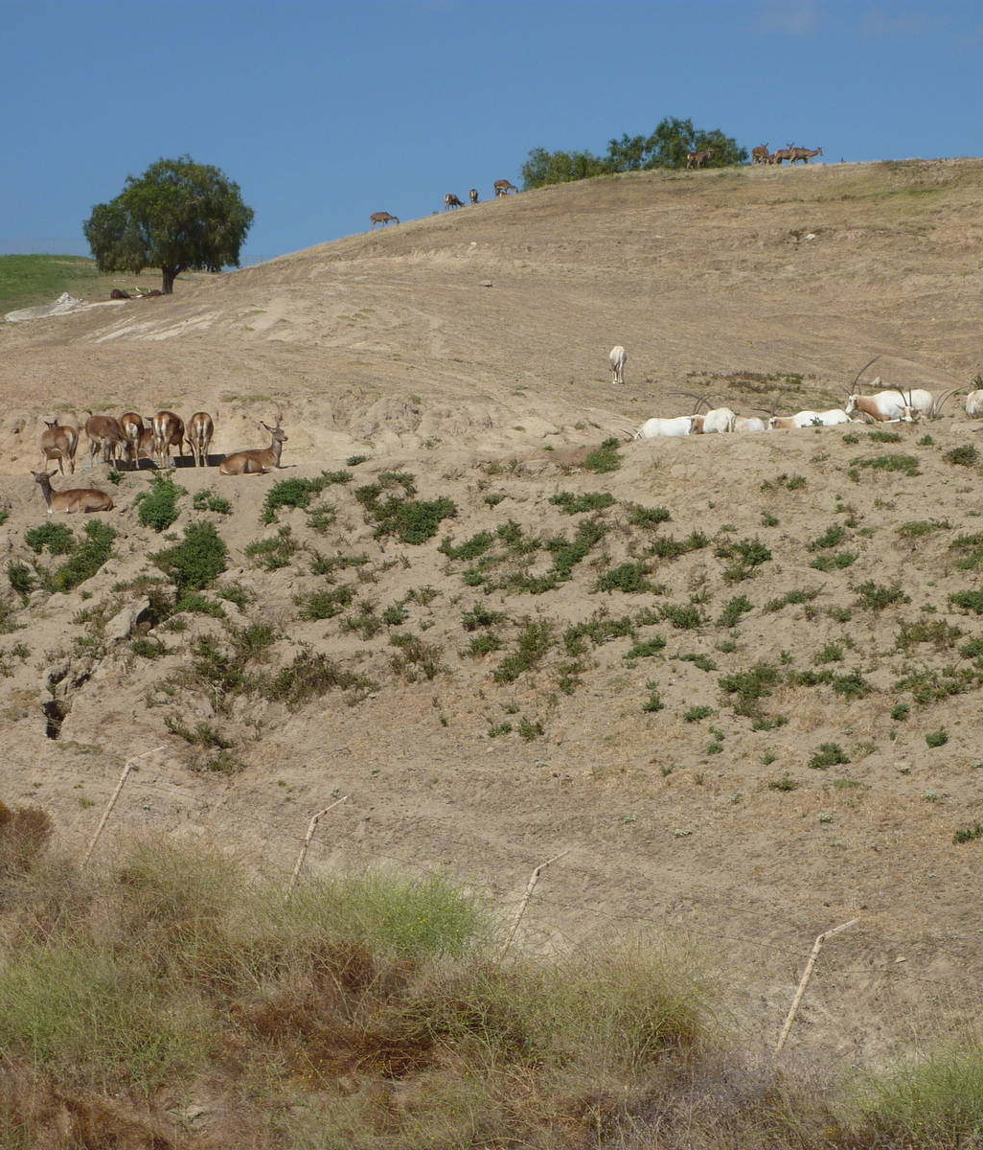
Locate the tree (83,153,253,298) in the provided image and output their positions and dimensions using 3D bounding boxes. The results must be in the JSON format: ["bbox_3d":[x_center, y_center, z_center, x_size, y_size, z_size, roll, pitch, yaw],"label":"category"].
[{"bbox_3d":[-17.949,-19.480,165.000,9.457,7.659,9.000,0,2,0],"label":"tree"}]

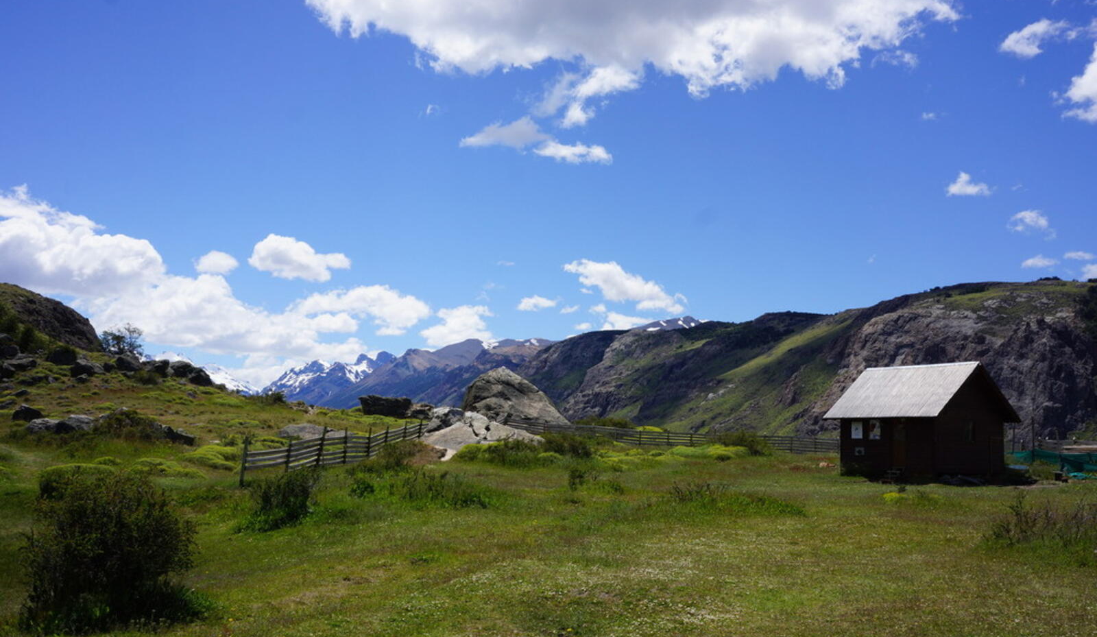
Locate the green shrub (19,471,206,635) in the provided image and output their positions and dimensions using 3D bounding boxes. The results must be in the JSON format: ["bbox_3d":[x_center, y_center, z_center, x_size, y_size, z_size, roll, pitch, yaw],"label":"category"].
[{"bbox_3d":[-3.878,2.042,9.200,1.600,1.360,1.450,3,-7,-22],"label":"green shrub"}]

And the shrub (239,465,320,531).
[{"bbox_3d":[-4.713,3.167,18.200,1.358,1.109,1.155,2,-7,-14],"label":"shrub"}]

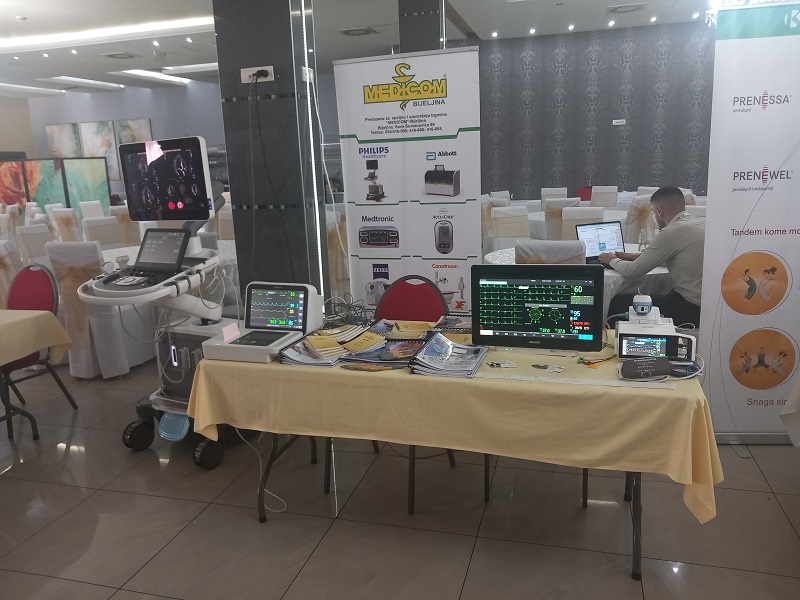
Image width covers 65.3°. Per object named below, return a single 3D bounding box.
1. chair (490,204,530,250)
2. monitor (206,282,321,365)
[{"bbox_3d":[1.137,-0.359,5.873,0.440,1.000,0.540,-5,13,-11],"label":"chair"},{"bbox_3d":[-0.568,0.070,2.635,0.325,0.230,0.520,1,13,16],"label":"monitor"}]

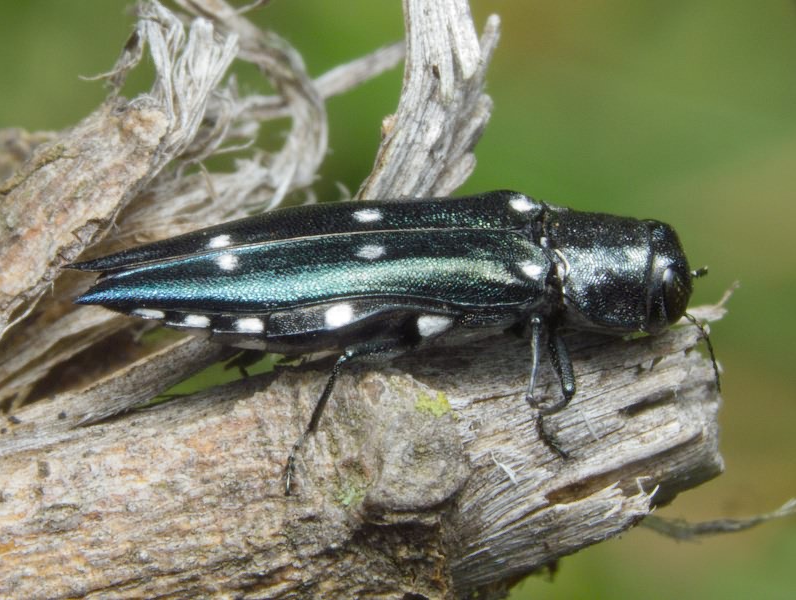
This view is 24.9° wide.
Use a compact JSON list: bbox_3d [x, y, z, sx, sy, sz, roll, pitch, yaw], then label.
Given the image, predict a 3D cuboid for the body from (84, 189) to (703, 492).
[{"bbox_3d":[0.000,0.000,0.035,0.012,0.004,0.006,-2,44,-3],"label":"body"}]

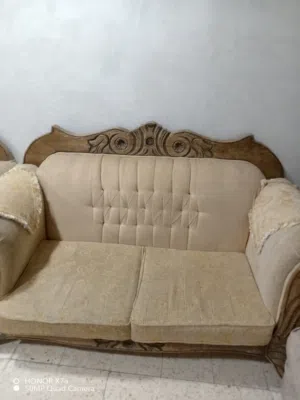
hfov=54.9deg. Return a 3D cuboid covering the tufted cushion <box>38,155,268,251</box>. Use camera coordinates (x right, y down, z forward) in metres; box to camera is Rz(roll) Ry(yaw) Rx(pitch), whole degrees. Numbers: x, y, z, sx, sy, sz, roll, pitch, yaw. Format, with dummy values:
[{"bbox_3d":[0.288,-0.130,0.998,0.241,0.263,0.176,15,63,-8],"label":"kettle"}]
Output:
[{"bbox_3d":[-0.010,0.022,1.772,1.310,0.570,0.150,2,12,1],"label":"tufted cushion"}]

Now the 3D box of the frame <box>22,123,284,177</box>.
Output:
[{"bbox_3d":[0.004,-0.300,1.744,1.520,0.310,0.080,2,14,1],"label":"frame"}]

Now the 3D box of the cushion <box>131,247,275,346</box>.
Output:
[{"bbox_3d":[0.246,0.474,1.547,0.630,0.135,0.575,2,27,1],"label":"cushion"}]

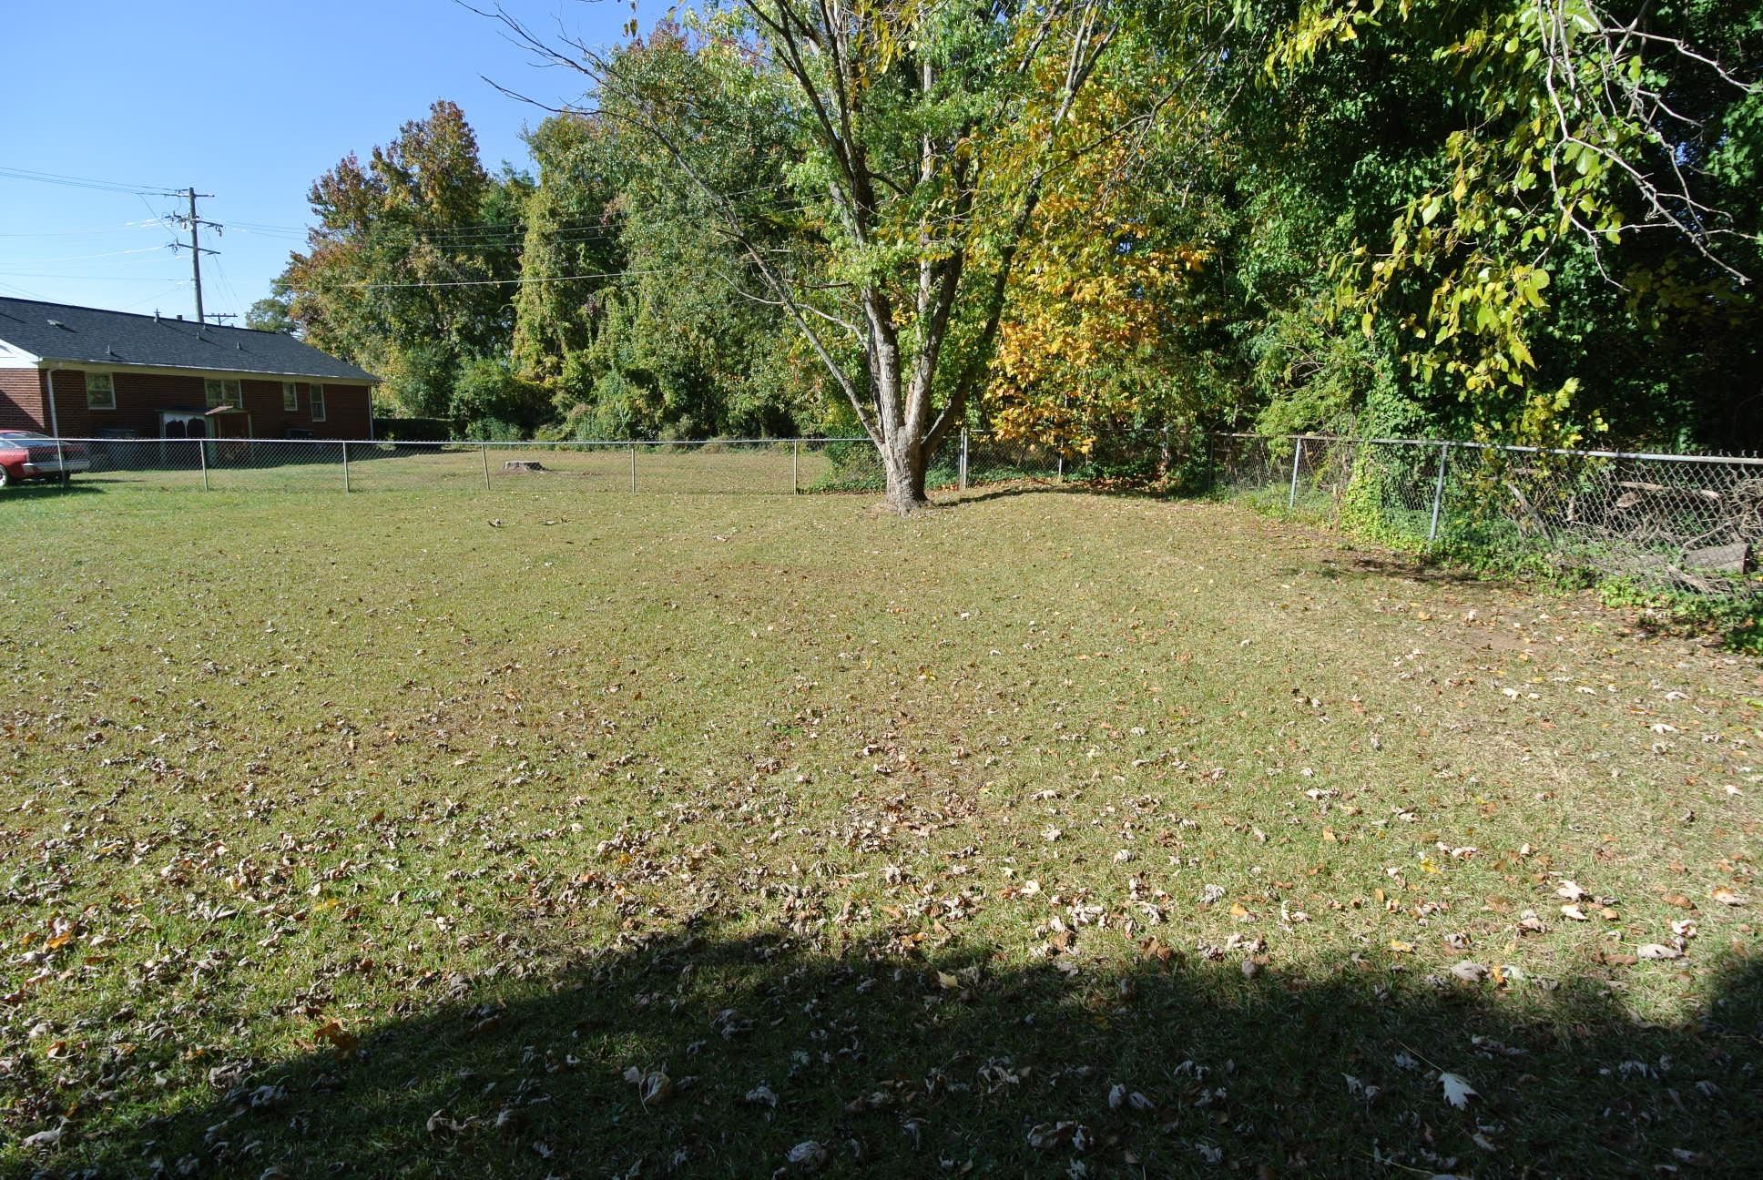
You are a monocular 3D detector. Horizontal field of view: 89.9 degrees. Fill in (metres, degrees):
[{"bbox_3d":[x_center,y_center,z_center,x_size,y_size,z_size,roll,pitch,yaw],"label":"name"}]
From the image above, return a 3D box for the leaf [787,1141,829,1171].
[{"bbox_3d":[-0.158,1.205,1.879,0.090,0.035,0.055,0,11,0],"label":"leaf"}]

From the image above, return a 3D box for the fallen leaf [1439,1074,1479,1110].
[{"bbox_3d":[1.350,1.171,2.066,0.085,0.022,0.105,3,11,14],"label":"fallen leaf"}]

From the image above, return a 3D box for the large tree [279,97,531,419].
[{"bbox_3d":[-26.915,-17.451,49.576,14.000,18.400,12.000,0,11,0],"label":"large tree"}]

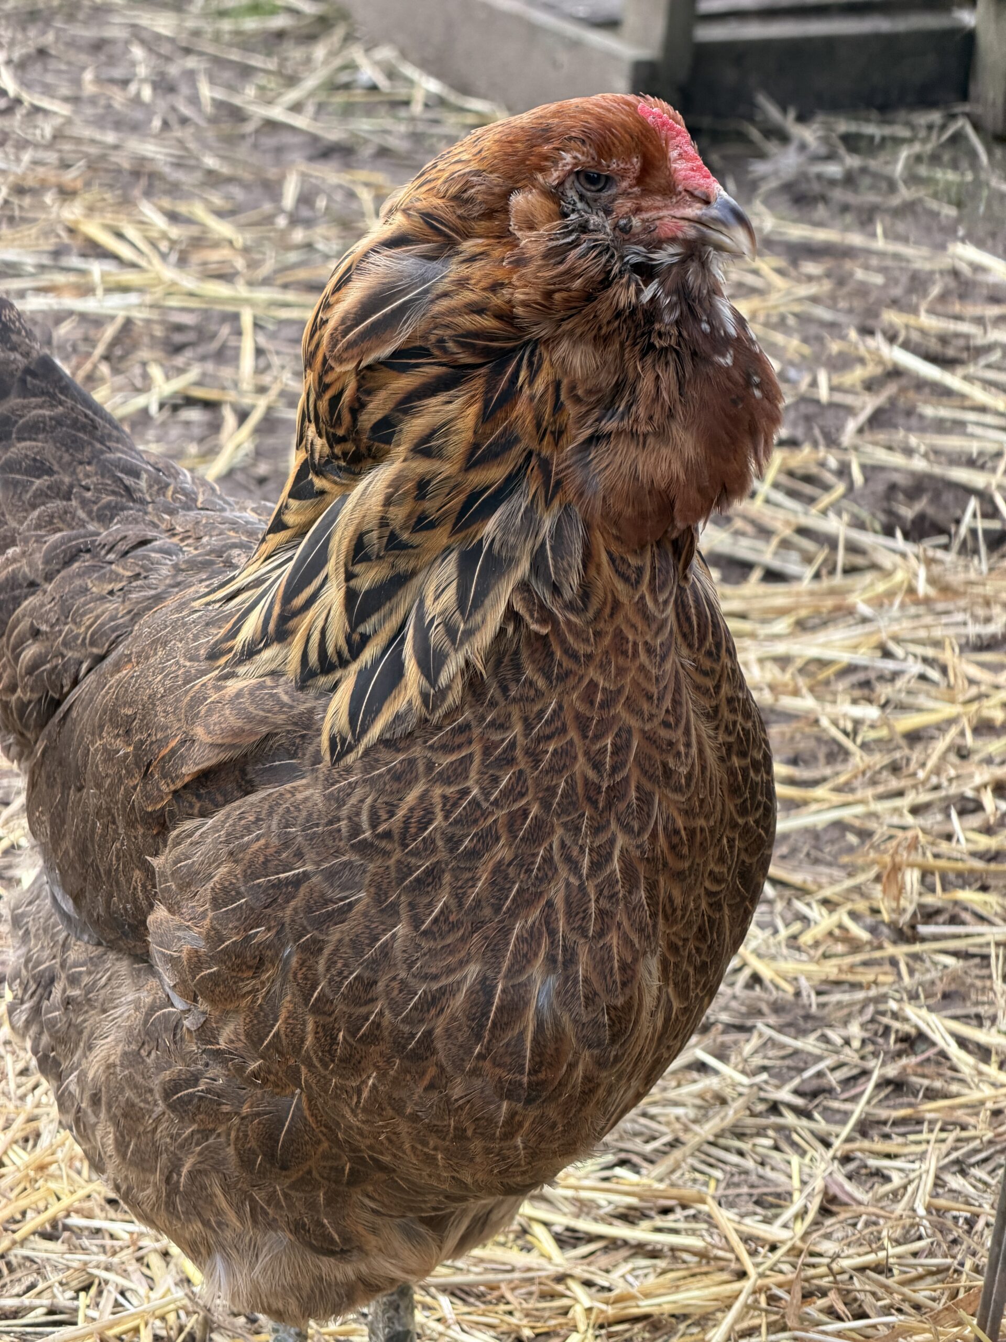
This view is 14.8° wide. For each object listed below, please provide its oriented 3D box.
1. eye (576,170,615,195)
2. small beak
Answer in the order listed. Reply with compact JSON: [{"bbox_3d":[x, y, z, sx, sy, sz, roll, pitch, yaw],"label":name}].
[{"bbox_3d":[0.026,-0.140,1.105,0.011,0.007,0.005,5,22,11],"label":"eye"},{"bbox_3d":[0.063,-0.126,1.100,0.018,0.018,0.013,13,25,29],"label":"small beak"}]

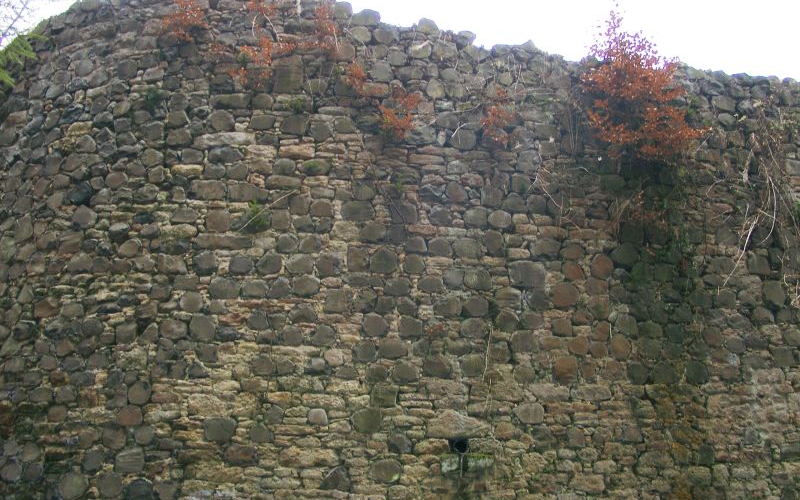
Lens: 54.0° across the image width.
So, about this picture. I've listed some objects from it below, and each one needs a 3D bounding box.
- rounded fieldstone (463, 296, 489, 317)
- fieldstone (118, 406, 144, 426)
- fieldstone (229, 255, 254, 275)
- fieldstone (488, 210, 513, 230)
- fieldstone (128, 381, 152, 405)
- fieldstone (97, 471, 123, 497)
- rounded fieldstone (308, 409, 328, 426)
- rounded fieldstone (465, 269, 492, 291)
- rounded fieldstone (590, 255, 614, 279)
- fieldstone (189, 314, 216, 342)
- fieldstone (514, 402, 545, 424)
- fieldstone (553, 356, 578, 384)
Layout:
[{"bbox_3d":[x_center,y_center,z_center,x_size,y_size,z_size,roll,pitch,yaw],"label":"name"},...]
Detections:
[{"bbox_3d":[0.808,0.605,8.408,0.269,0.202,0.200,1,-12,-7],"label":"rounded fieldstone"},{"bbox_3d":[-2.599,1.606,7.580,0.241,0.186,0.163,-3,-16,12],"label":"fieldstone"},{"bbox_3d":[-1.712,0.157,8.487,0.276,0.205,0.204,-1,-12,6],"label":"fieldstone"},{"bbox_3d":[1.104,-0.324,8.635,0.259,0.210,0.199,2,-12,-8],"label":"fieldstone"},{"bbox_3d":[-2.519,1.383,7.628,0.238,0.225,0.180,-3,-16,12],"label":"fieldstone"},{"bbox_3d":[-3.052,2.463,8.255,0.284,0.240,0.223,-3,-12,13],"label":"fieldstone"},{"bbox_3d":[-0.759,1.559,7.314,0.181,0.162,0.136,-1,-16,4],"label":"rounded fieldstone"},{"bbox_3d":[0.746,0.280,7.468,0.265,0.208,0.189,0,-14,0],"label":"rounded fieldstone"},{"bbox_3d":[2.262,0.184,8.776,0.274,0.256,0.225,3,-12,-14],"label":"rounded fieldstone"},{"bbox_3d":[-1.865,0.741,7.420,0.263,0.263,0.210,-2,-14,7],"label":"fieldstone"},{"bbox_3d":[1.363,1.721,8.273,0.310,0.219,0.225,2,-12,-9],"label":"fieldstone"},{"bbox_3d":[1.586,1.155,7.530,0.244,0.260,0.200,2,-16,-6],"label":"fieldstone"}]

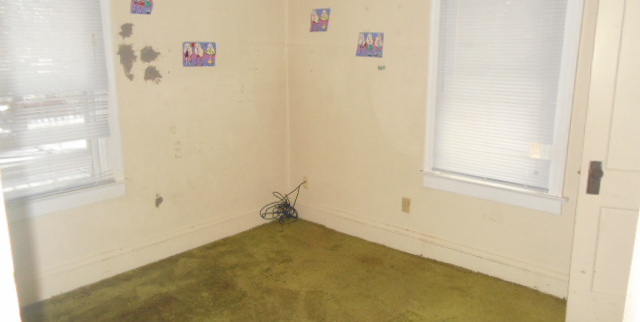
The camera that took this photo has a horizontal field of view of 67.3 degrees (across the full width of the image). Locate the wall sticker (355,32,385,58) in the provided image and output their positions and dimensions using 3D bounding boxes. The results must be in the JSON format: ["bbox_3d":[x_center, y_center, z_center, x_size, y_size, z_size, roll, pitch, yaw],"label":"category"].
[{"bbox_3d":[0.375,-0.876,3.636,0.256,0.185,0.010,11,17,41],"label":"wall sticker"}]

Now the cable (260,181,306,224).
[{"bbox_3d":[-0.329,0.386,4.337,0.200,0.360,0.350,11,17,41],"label":"cable"}]

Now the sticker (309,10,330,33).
[{"bbox_3d":[0.001,-1.147,3.920,0.204,0.180,0.010,11,17,41],"label":"sticker"}]

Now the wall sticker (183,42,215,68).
[{"bbox_3d":[-0.894,-0.796,3.605,0.010,0.179,0.304,11,17,41],"label":"wall sticker"}]

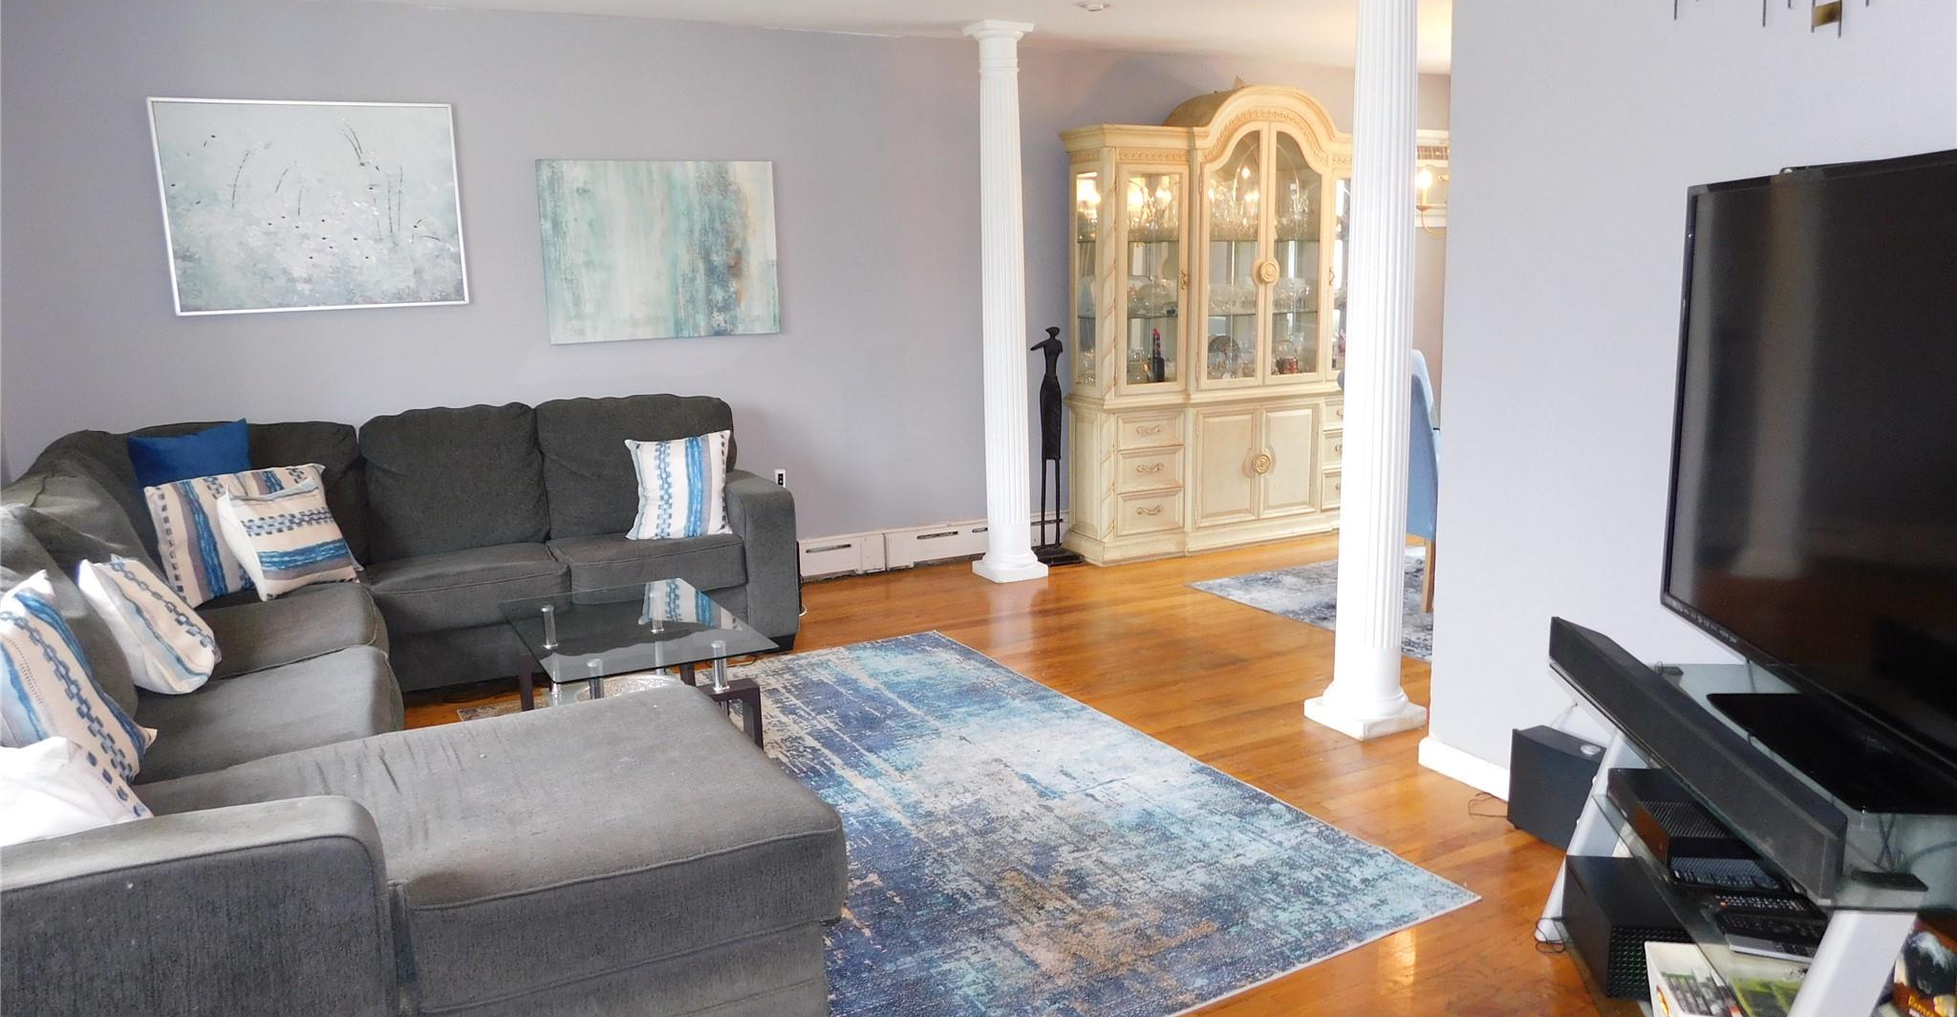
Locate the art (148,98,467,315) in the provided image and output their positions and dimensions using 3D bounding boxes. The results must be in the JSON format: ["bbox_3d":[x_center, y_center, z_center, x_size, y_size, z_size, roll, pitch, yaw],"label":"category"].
[{"bbox_3d":[-2.458,-1.123,4.848,0.993,0.750,0.030,-7,12,-28],"label":"art"}]

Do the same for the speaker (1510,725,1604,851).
[{"bbox_3d":[1.467,0.700,3.211,0.130,0.260,0.280,-7,12,-28],"label":"speaker"}]

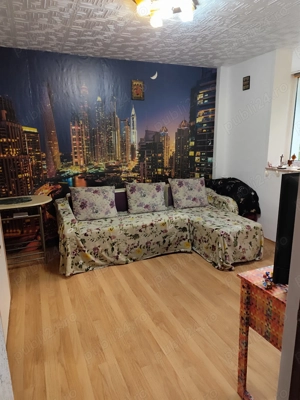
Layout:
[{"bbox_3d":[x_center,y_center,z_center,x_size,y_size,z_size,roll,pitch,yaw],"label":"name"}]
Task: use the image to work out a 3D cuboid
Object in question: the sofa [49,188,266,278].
[{"bbox_3d":[0.054,0.326,3.326,2.274,0.786,1.401,-6,14,-23],"label":"sofa"}]

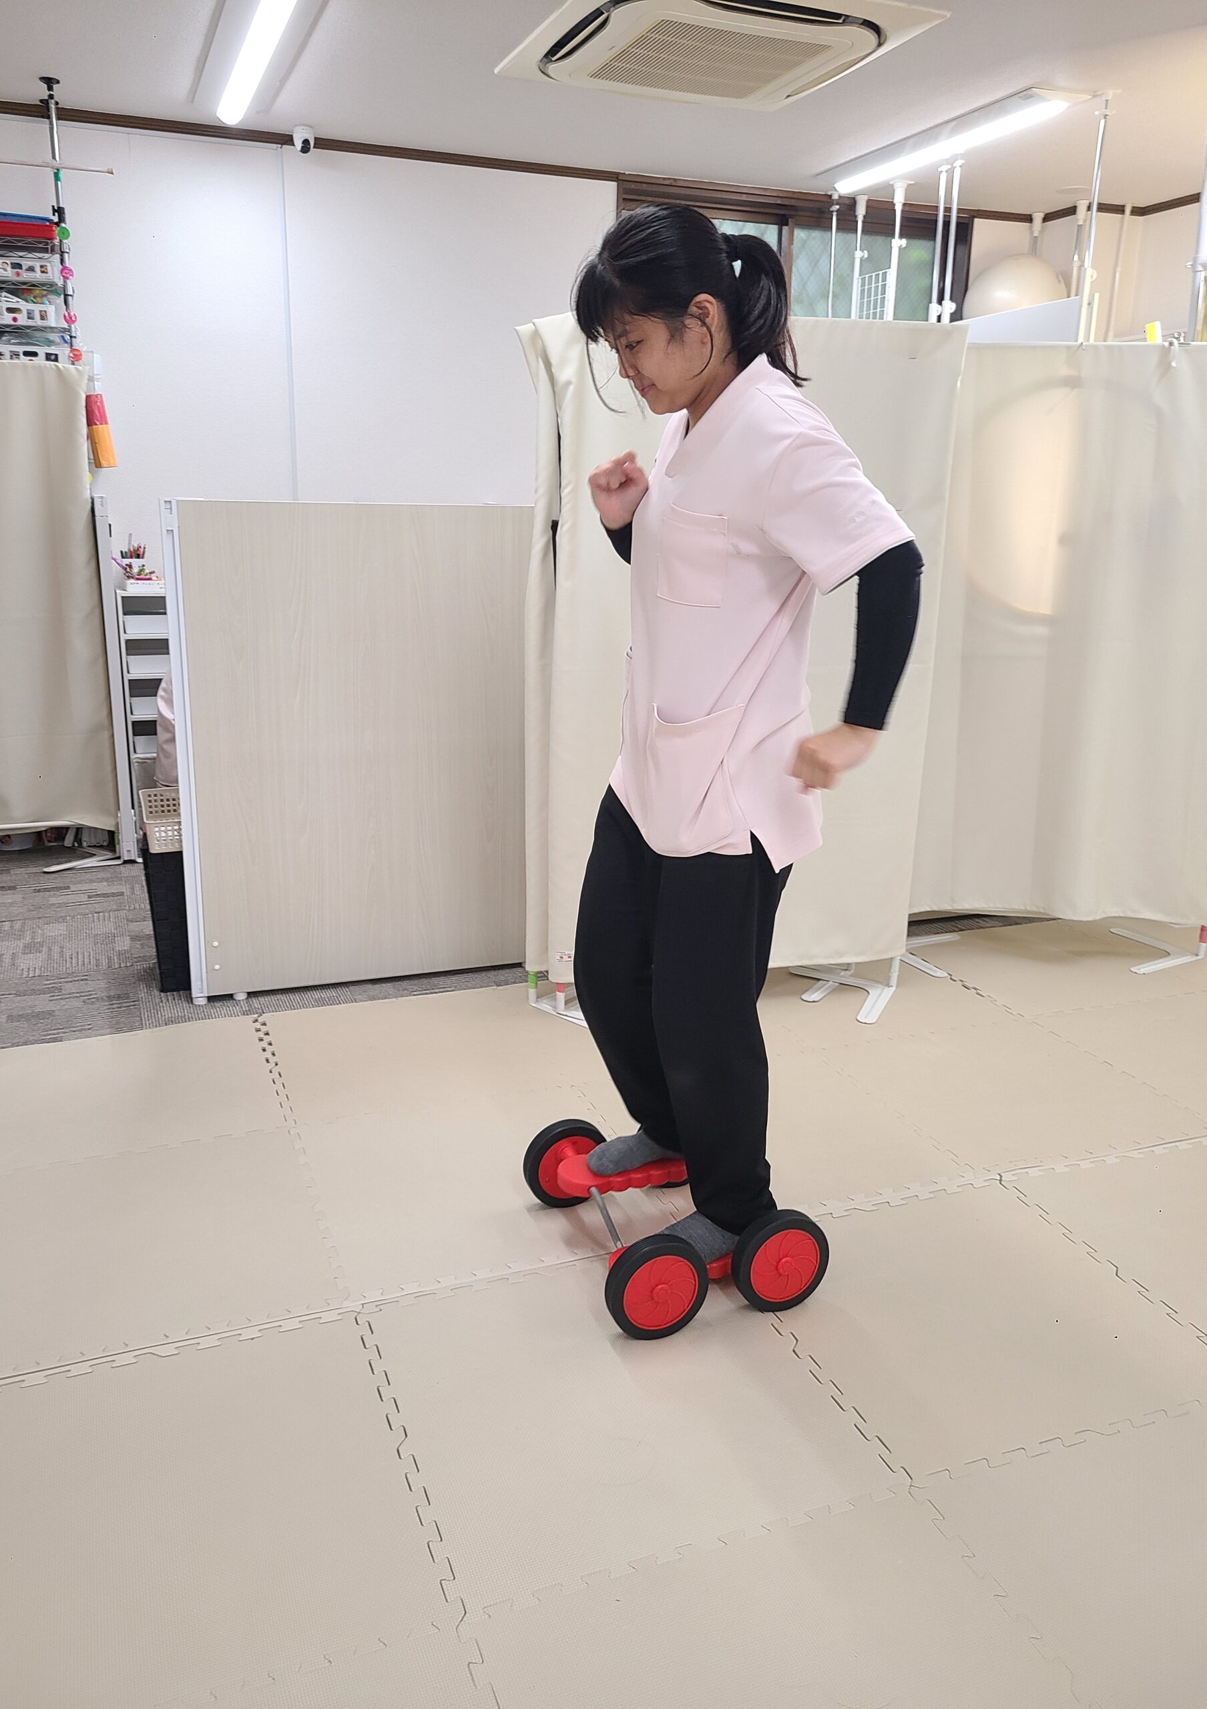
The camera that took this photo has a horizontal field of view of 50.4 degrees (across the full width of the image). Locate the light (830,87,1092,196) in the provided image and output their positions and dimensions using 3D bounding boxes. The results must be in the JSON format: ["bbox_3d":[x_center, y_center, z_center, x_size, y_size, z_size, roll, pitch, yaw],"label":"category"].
[{"bbox_3d":[1.219,-2.534,4.615,0.230,0.060,1.250,-5,16,-20],"label":"light"}]

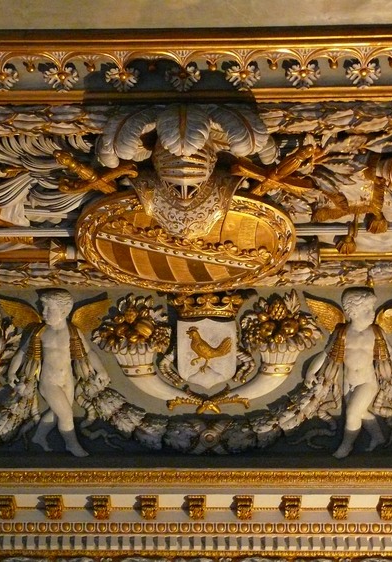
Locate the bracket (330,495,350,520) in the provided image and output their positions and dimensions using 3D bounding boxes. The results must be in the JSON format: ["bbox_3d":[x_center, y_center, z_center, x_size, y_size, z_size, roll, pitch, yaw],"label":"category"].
[{"bbox_3d":[0.850,1.328,7.477,0.101,0.080,0.158,0,-36,2],"label":"bracket"}]

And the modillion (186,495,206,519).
[{"bbox_3d":[0.010,1.332,7.505,0.101,0.080,0.158,0,-36,2],"label":"modillion"}]

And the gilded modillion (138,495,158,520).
[{"bbox_3d":[-0.270,1.333,7.514,0.101,0.080,0.158,0,-36,2],"label":"gilded modillion"}]

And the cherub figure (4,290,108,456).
[{"bbox_3d":[-0.826,0.543,7.462,0.583,0.922,0.233,0,-22,3],"label":"cherub figure"}]

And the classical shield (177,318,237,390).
[{"bbox_3d":[0.068,0.430,7.503,0.333,0.420,0.058,0,-22,3],"label":"classical shield"}]

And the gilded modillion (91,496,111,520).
[{"bbox_3d":[-0.519,1.258,7.089,0.093,0.084,0.140,0,-38,3],"label":"gilded modillion"}]

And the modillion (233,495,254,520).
[{"bbox_3d":[0.271,1.253,7.053,0.093,0.084,0.140,0,-38,3],"label":"modillion"}]

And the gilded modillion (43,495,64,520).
[{"bbox_3d":[-0.829,1.336,7.533,0.101,0.080,0.158,0,-36,2],"label":"gilded modillion"}]

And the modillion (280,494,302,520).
[{"bbox_3d":[0.570,1.329,7.487,0.101,0.080,0.158,0,-36,2],"label":"modillion"}]

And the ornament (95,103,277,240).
[{"bbox_3d":[-0.056,-0.643,7.542,1.040,0.500,0.760,0,-81,2],"label":"ornament"}]

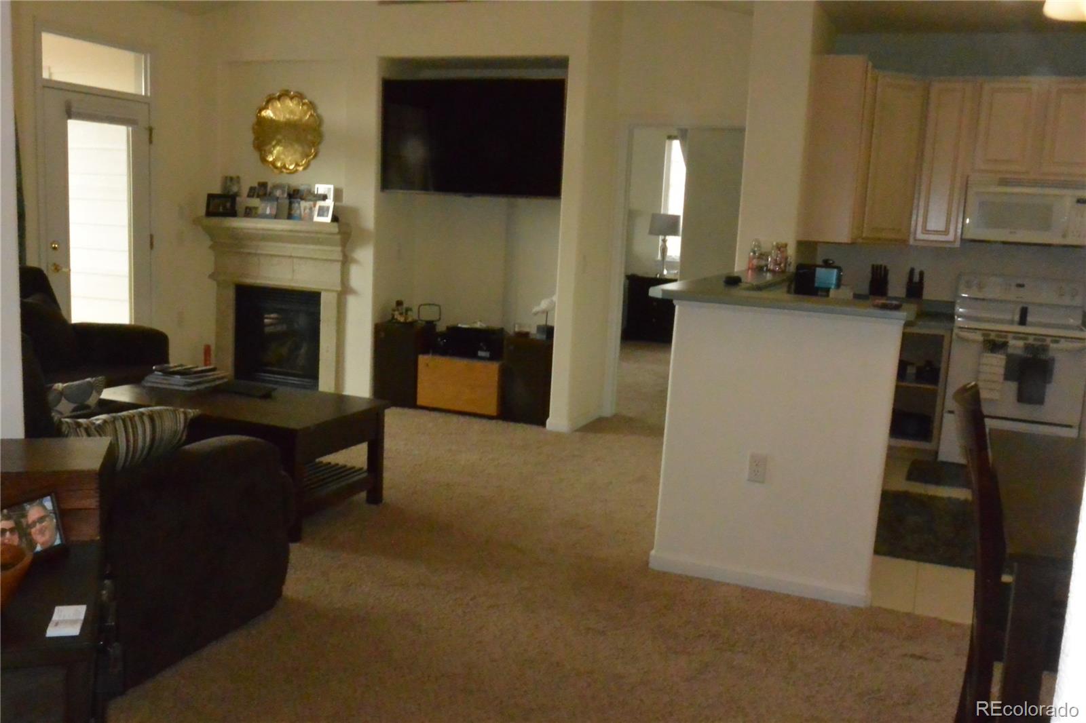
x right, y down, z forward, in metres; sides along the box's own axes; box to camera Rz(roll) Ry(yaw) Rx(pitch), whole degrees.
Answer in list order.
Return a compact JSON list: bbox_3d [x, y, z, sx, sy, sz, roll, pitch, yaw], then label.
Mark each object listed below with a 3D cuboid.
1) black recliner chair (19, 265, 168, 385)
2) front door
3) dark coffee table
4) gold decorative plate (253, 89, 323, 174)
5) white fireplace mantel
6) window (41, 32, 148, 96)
[{"bbox_3d":[-2.631,0.001,5.446,0.924,0.983,0.924,4,9,6],"label":"black recliner chair"},{"bbox_3d":[-2.944,-0.739,6.605,0.050,2.000,0.885,6,10,20],"label":"front door"},{"bbox_3d":[-1.434,0.426,4.700,1.199,0.507,0.708,6,10,20],"label":"dark coffee table"},{"bbox_3d":[-1.818,-1.636,7.075,0.581,0.584,0.052,6,10,20],"label":"gold decorative plate"},{"bbox_3d":[-1.967,-0.384,7.206,1.222,1.259,0.224,6,10,20],"label":"white fireplace mantel"},{"bbox_3d":[-2.888,-1.901,6.401,0.050,0.286,0.879,6,10,20],"label":"window"}]

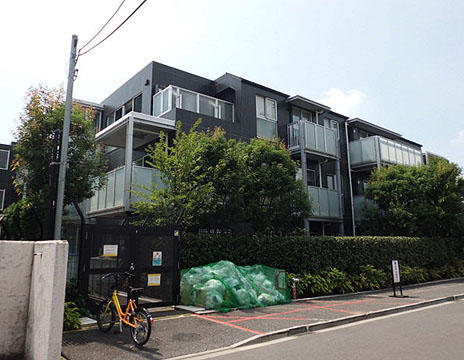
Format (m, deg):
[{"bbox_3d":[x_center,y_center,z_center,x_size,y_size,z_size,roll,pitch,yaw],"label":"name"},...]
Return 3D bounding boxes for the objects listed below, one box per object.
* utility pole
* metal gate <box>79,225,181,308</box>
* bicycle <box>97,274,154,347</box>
[{"bbox_3d":[-3.951,-0.365,8.492,0.220,6.670,0.220,8,-13,-37],"label":"utility pole"},{"bbox_3d":[-2.359,2.073,8.590,2.200,1.900,0.700,7,-12,-36],"label":"metal gate"},{"bbox_3d":[-1.754,2.047,5.823,0.560,0.990,1.630,10,-14,-44],"label":"bicycle"}]

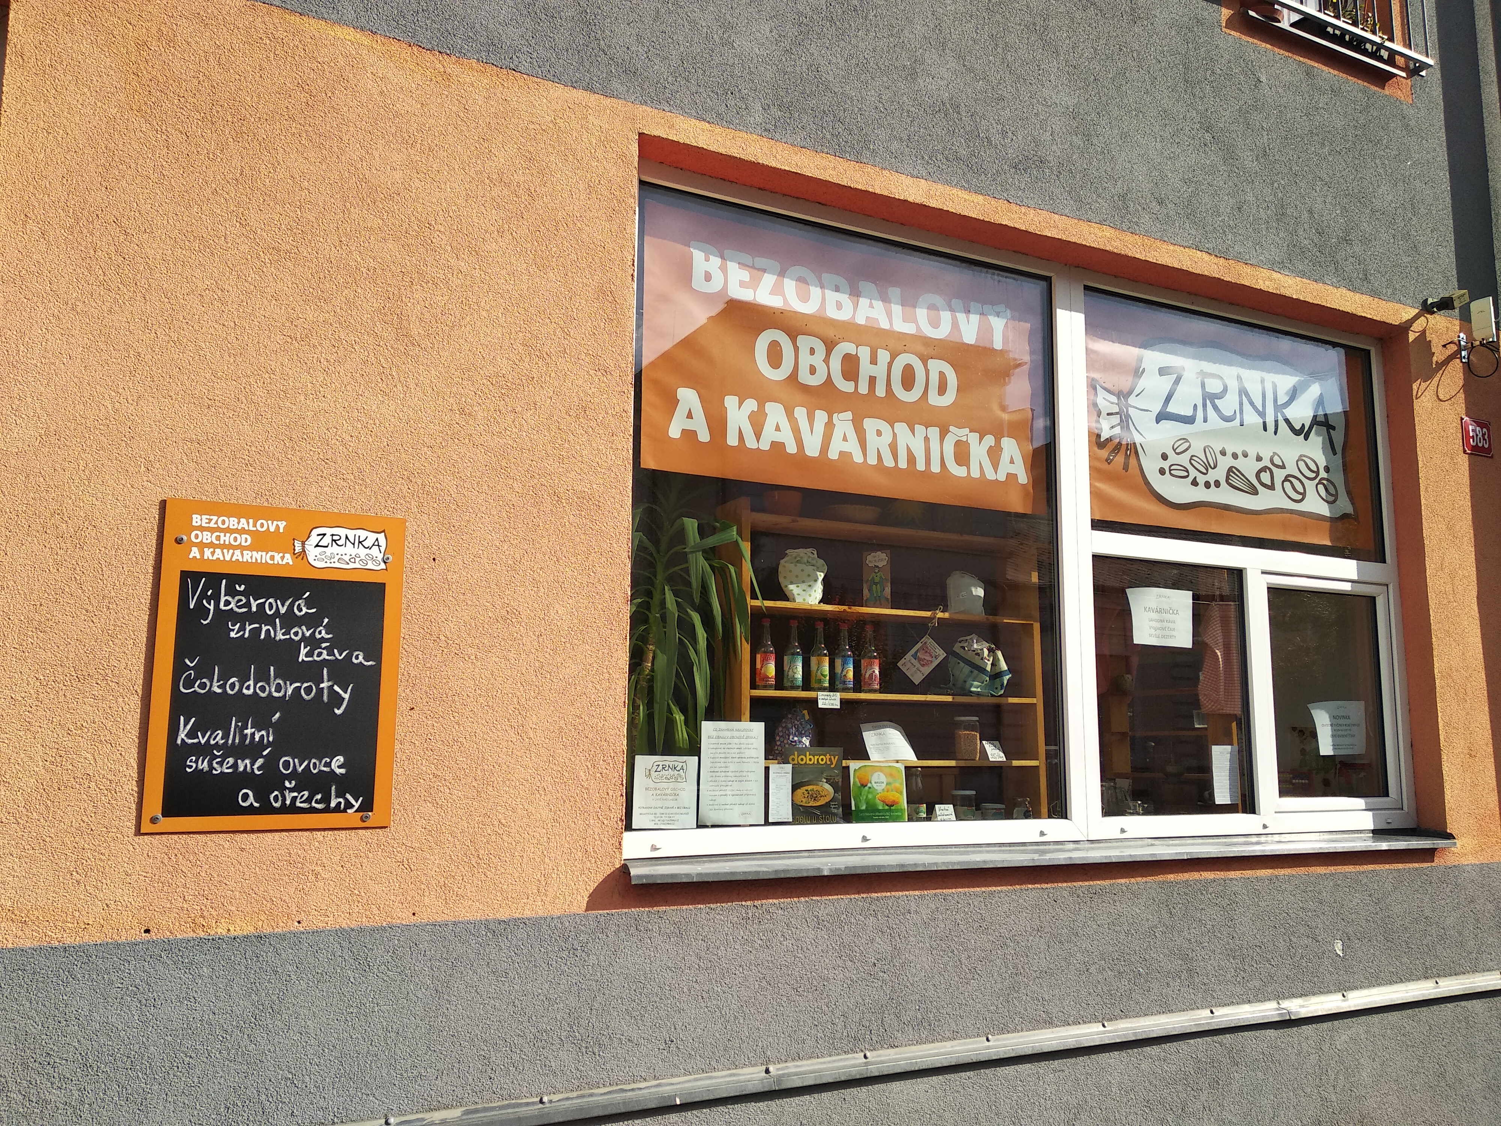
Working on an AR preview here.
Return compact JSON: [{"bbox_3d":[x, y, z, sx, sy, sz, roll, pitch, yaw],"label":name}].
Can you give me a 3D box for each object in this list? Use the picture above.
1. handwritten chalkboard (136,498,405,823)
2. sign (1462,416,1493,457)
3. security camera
[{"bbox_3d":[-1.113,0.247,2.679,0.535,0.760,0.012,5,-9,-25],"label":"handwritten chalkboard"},{"bbox_3d":[3.117,-0.535,4.834,0.198,0.155,0.014,5,-9,-25],"label":"sign"},{"bbox_3d":[2.926,-1.098,4.734,0.070,0.070,0.180,3,-4,-12],"label":"security camera"}]

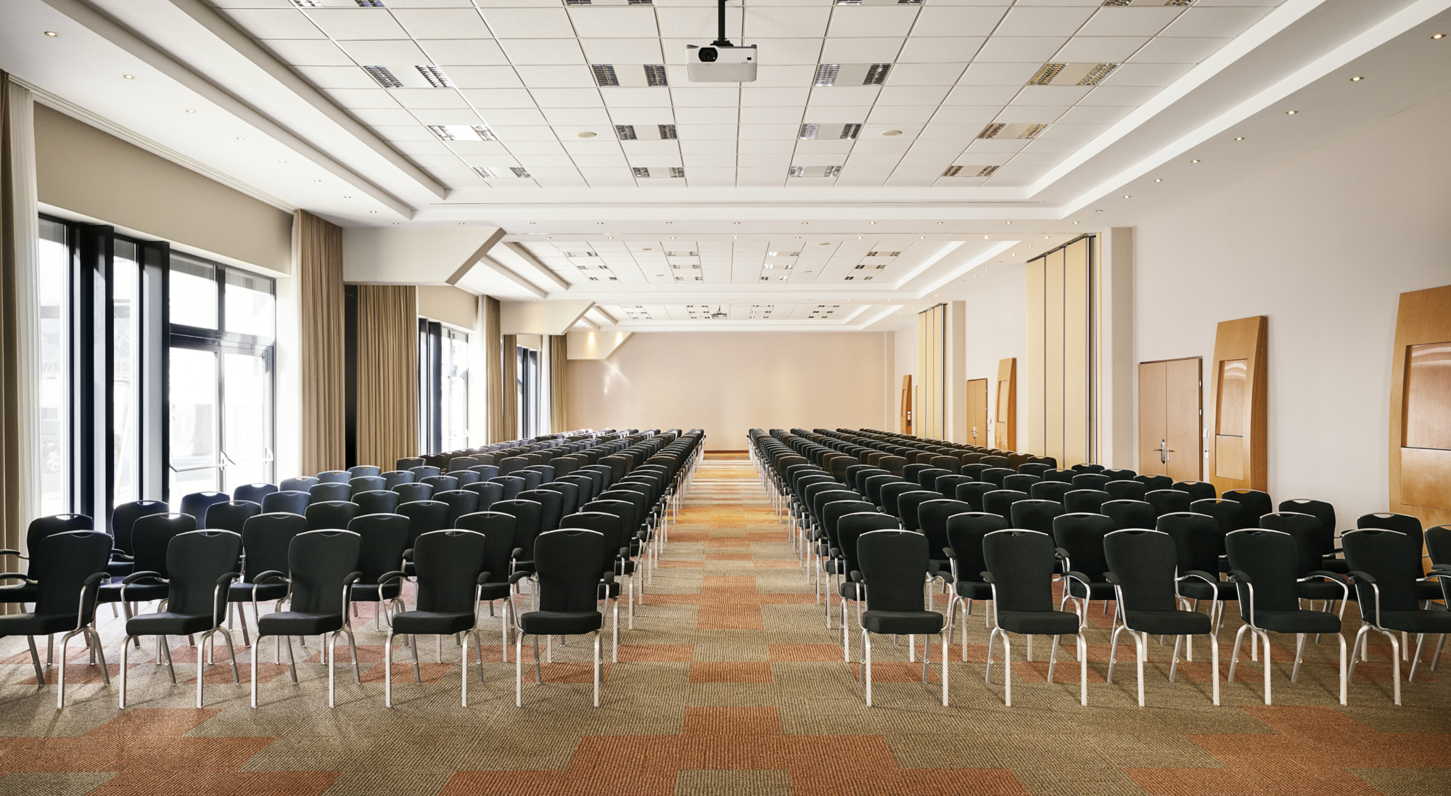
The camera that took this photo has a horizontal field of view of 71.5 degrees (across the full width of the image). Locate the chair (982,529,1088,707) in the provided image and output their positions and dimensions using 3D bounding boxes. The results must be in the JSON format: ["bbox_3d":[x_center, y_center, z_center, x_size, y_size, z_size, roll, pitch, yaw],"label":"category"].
[{"bbox_3d":[1.743,1.218,5.707,0.580,0.905,0.570,0,-1,-2],"label":"chair"}]

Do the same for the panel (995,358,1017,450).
[{"bbox_3d":[5.800,0.528,20.816,0.170,2.640,0.970,0,-1,0],"label":"panel"}]

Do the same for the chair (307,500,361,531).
[{"bbox_3d":[-3.050,1.246,7.642,0.580,0.905,0.570,0,-1,0],"label":"chair"}]

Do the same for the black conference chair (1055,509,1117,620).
[{"bbox_3d":[2.520,1.255,6.843,0.580,0.925,0.570,0,0,0],"label":"black conference chair"}]

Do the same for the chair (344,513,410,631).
[{"bbox_3d":[-2.397,1.262,6.762,0.580,0.913,0.585,0,0,0],"label":"chair"}]

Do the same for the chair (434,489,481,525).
[{"bbox_3d":[-2.401,1.277,8.671,0.575,0.923,0.570,0,-1,0],"label":"chair"}]

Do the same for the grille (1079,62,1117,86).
[{"bbox_3d":[3.105,-2.711,8.418,0.170,0.050,0.542,0,0,0],"label":"grille"}]

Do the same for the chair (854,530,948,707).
[{"bbox_3d":[1.009,1.246,5.812,0.580,0.913,0.585,0,0,0],"label":"chair"}]

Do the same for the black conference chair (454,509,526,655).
[{"bbox_3d":[-1.665,1.259,6.761,0.575,0.923,0.570,0,-1,0],"label":"black conference chair"}]

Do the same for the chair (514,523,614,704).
[{"bbox_3d":[-0.900,1.224,5.710,0.580,0.905,0.570,0,-1,0],"label":"chair"}]

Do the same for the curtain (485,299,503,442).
[{"bbox_3d":[-5.527,-0.251,24.009,0.220,4.200,1.400,0,-1,0],"label":"curtain"}]

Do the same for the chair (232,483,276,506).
[{"bbox_3d":[-4.590,1.285,9.604,0.575,0.923,0.570,0,-1,0],"label":"chair"}]

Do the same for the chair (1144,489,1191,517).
[{"bbox_3d":[3.941,1.277,8.660,0.575,0.923,0.570,0,-1,0],"label":"chair"}]

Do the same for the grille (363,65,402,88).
[{"bbox_3d":[-2.844,-2.693,8.421,0.170,0.050,0.542,0,0,0],"label":"grille"}]

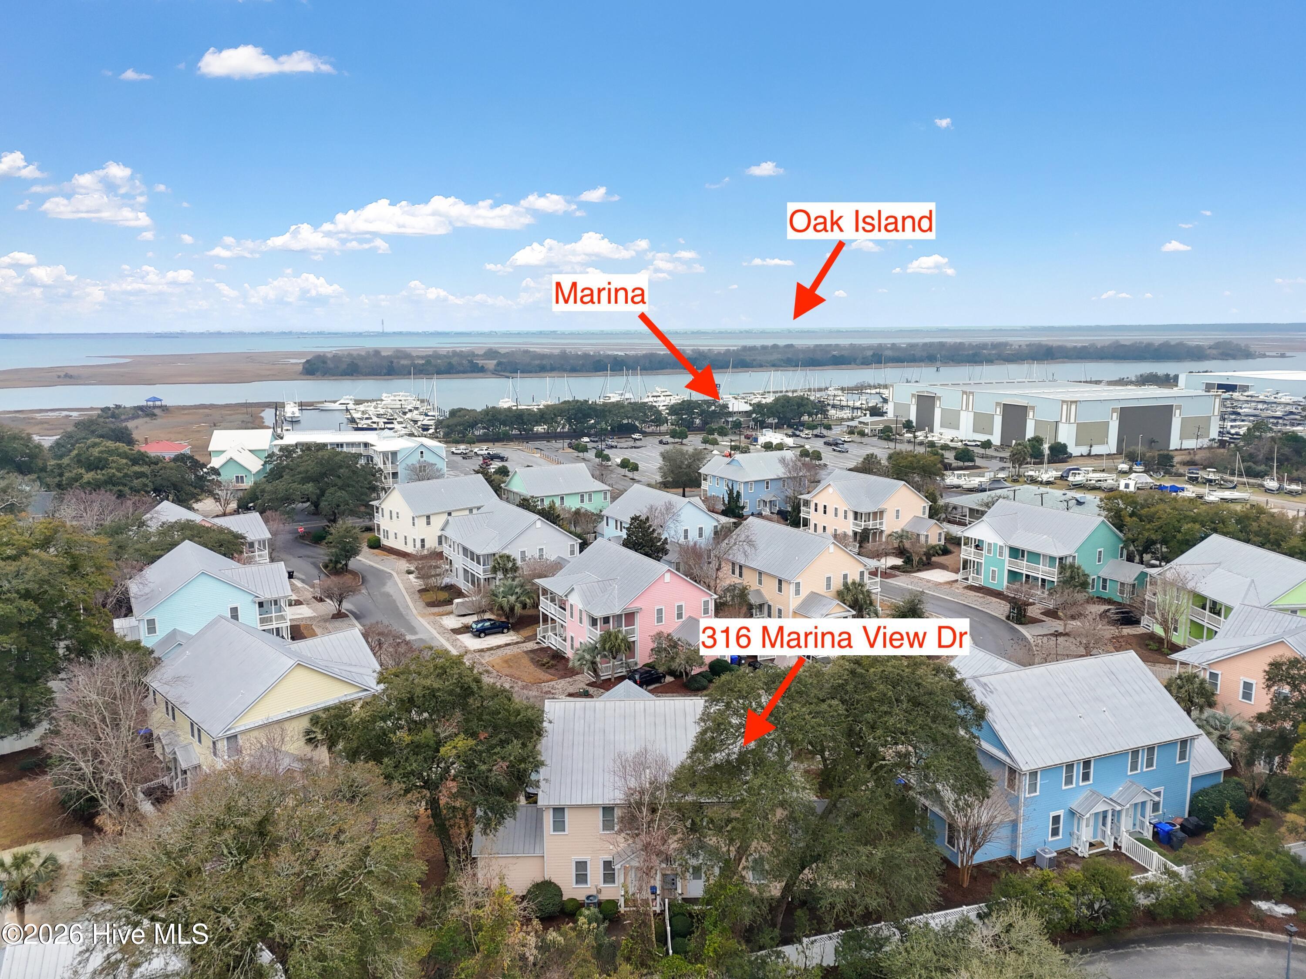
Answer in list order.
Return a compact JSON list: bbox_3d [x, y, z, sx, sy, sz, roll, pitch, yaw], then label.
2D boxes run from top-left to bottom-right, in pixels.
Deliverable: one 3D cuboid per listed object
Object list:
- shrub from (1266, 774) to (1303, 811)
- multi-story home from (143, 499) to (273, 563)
[{"bbox_3d":[42.865,20.408,61.613,2.600,2.250,2.600,0,10,0],"label":"shrub"},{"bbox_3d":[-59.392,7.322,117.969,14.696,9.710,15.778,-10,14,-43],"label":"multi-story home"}]

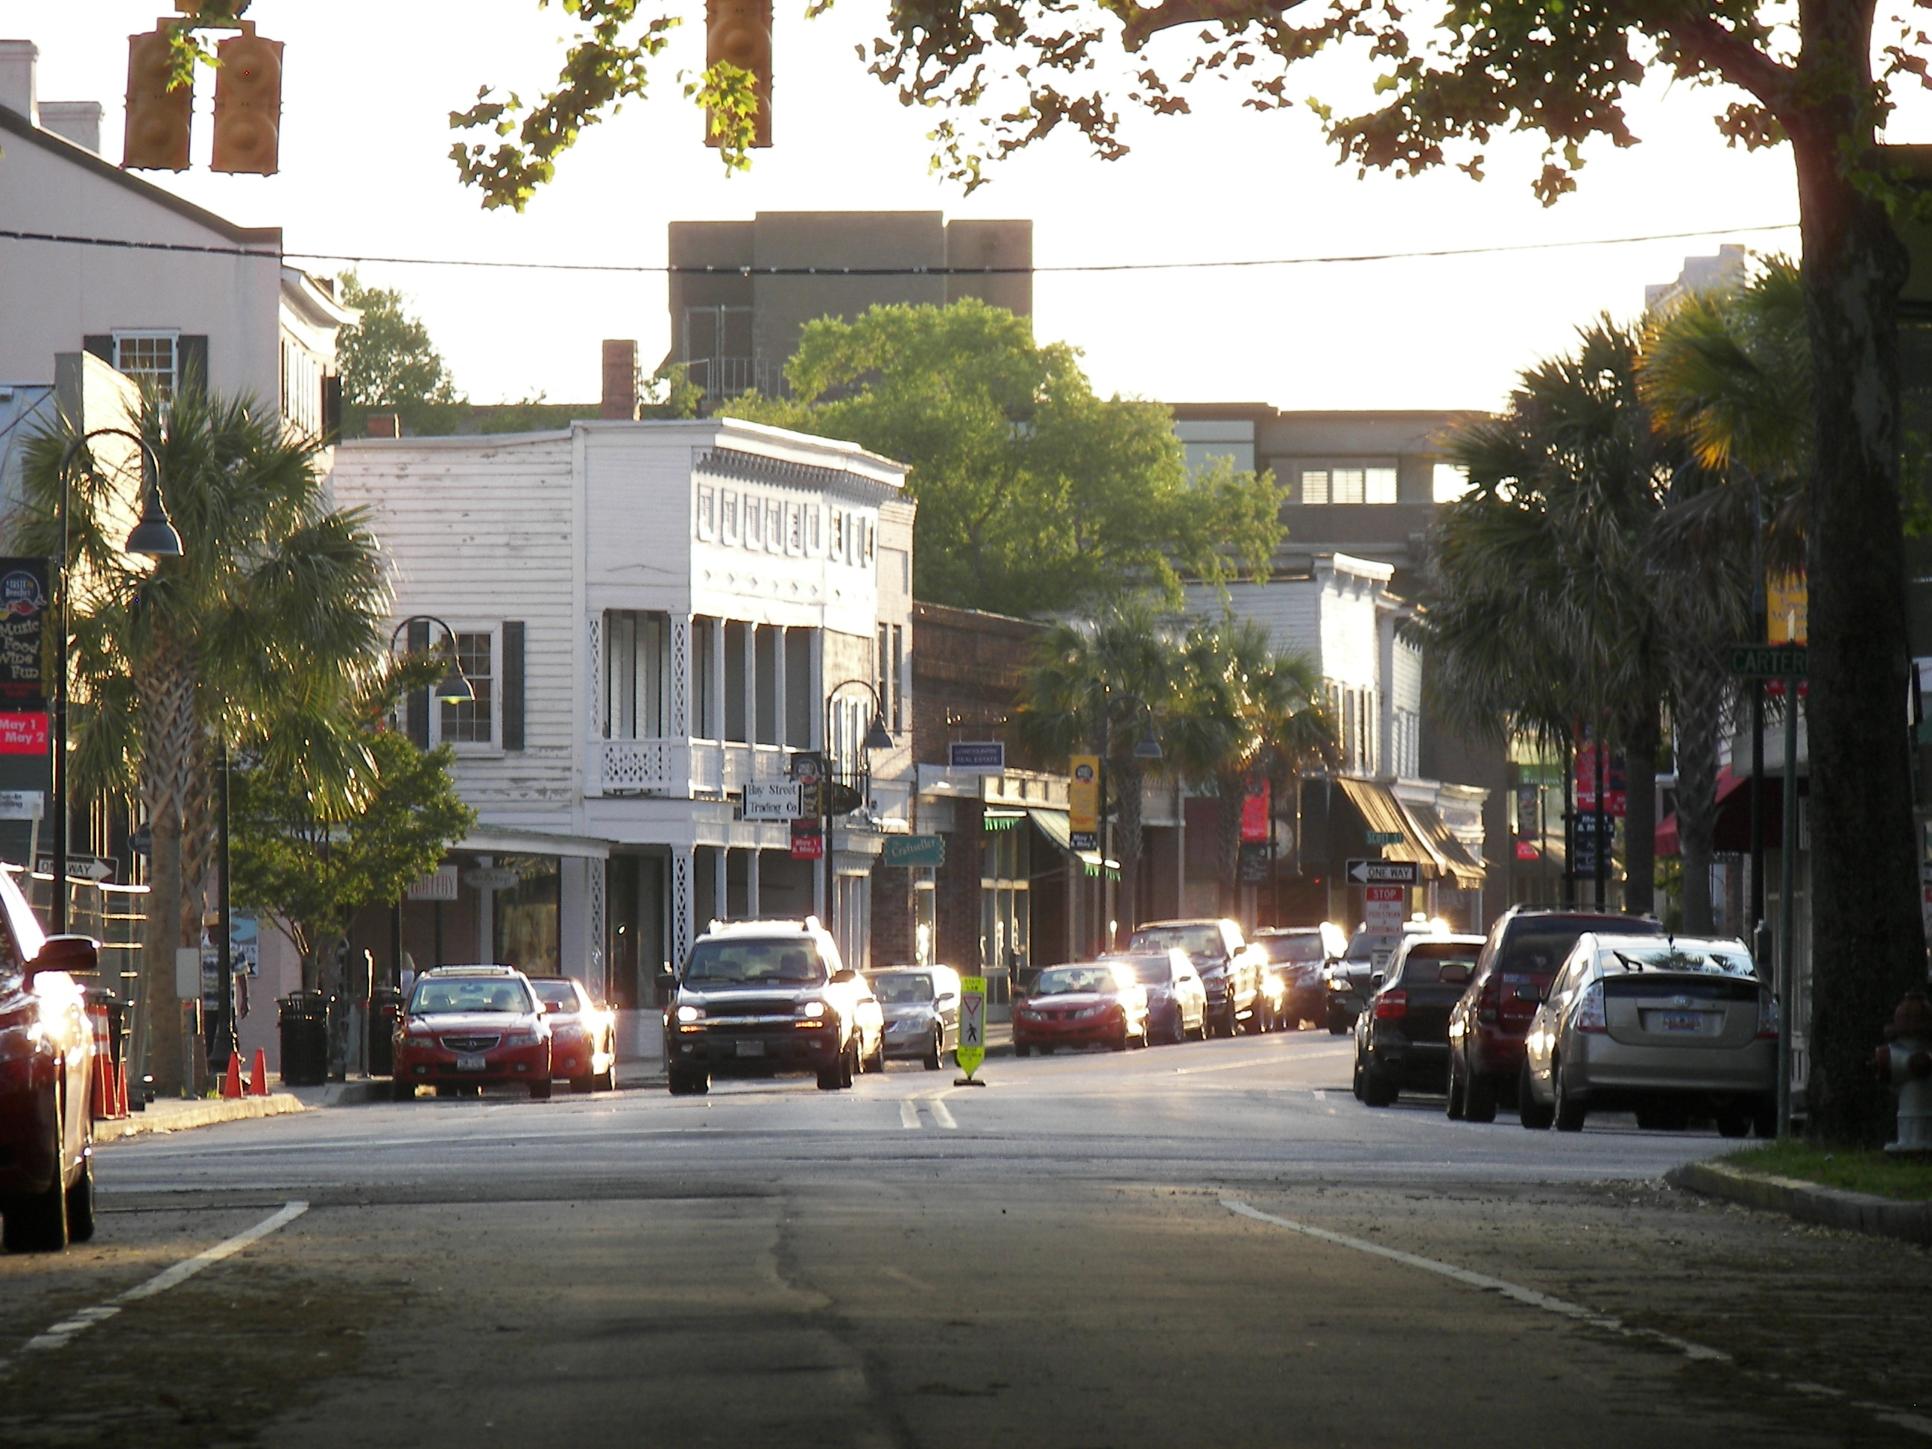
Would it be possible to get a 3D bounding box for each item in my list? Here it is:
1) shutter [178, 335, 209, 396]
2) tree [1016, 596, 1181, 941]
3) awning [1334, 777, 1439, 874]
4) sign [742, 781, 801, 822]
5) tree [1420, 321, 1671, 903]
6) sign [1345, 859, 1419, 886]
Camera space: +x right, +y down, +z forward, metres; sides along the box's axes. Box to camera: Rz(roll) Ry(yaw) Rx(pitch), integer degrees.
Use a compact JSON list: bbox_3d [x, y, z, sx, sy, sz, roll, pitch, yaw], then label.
[{"bbox_3d":[-9.771,-4.442,166.000,0.380,0.950,0.050,0,-1,0],"label":"shutter"},{"bbox_3d":[2.367,1.557,220.000,3.000,7.300,3.000,0,-1,0],"label":"tree"},{"bbox_3d":[8.012,1.942,250.000,0.950,1.840,6.500,0,-1,10],"label":"awning"},{"bbox_3d":[-2.670,1.050,180.000,0.810,0.540,0.060,0,-1,8],"label":"sign"},{"bbox_3d":[6.409,-0.225,135.000,3.300,7.800,3.300,0,-1,0],"label":"tree"},{"bbox_3d":[5.245,1.861,165.000,0.914,0.310,0.030,0,-1,5],"label":"sign"}]

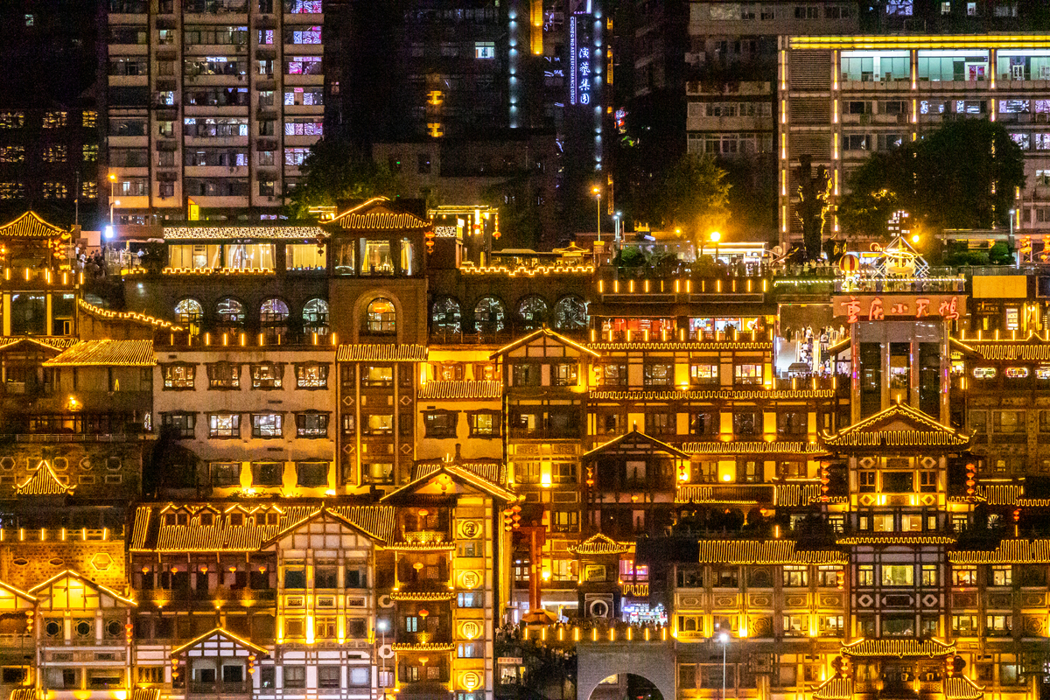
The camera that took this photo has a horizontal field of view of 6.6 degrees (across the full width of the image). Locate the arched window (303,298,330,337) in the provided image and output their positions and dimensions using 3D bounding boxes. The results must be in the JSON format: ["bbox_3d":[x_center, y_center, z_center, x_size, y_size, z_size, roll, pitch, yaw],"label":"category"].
[{"bbox_3d":[-17.372,-2.737,754.175,2.263,3.212,0.350,0,-1,0],"label":"arched window"}]

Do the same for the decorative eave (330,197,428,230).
[{"bbox_3d":[-13.383,-12.499,830.500,9.460,3.210,5.000,0,-2,2],"label":"decorative eave"}]

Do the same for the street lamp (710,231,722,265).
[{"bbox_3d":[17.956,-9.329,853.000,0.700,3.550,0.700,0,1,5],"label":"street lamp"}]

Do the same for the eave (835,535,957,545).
[{"bbox_3d":[33.483,17.077,815.000,10.663,0.920,1.200,0,1,5],"label":"eave"}]

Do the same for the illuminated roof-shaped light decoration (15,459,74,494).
[{"bbox_3d":[-39.460,10.520,742.000,4.800,2.800,3.300,0,-3,6],"label":"illuminated roof-shaped light decoration"}]

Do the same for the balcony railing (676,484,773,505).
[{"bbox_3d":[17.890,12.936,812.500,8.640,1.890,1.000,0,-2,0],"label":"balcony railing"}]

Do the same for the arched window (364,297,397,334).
[{"bbox_3d":[-11.943,-2.832,750.175,2.614,3.122,0.350,0,-1,0],"label":"arched window"}]

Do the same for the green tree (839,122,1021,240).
[{"bbox_3d":[35.964,-14.440,800.000,16.724,11.924,14.000,0,-1,0],"label":"green tree"}]

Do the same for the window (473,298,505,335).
[{"bbox_3d":[-2.956,-2.847,754.175,2.774,3.285,0.350,0,-1,0],"label":"window"}]

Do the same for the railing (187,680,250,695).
[{"bbox_3d":[-26.964,29.818,797.150,5.550,1.230,0.300,0,-2,0],"label":"railing"}]

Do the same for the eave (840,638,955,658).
[{"bbox_3d":[29.930,23.895,725.100,9.263,1.684,2.200,0,-1,0],"label":"eave"}]

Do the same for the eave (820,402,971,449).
[{"bbox_3d":[33.487,6.761,817.000,13.373,4.160,5.000,0,1,5],"label":"eave"}]

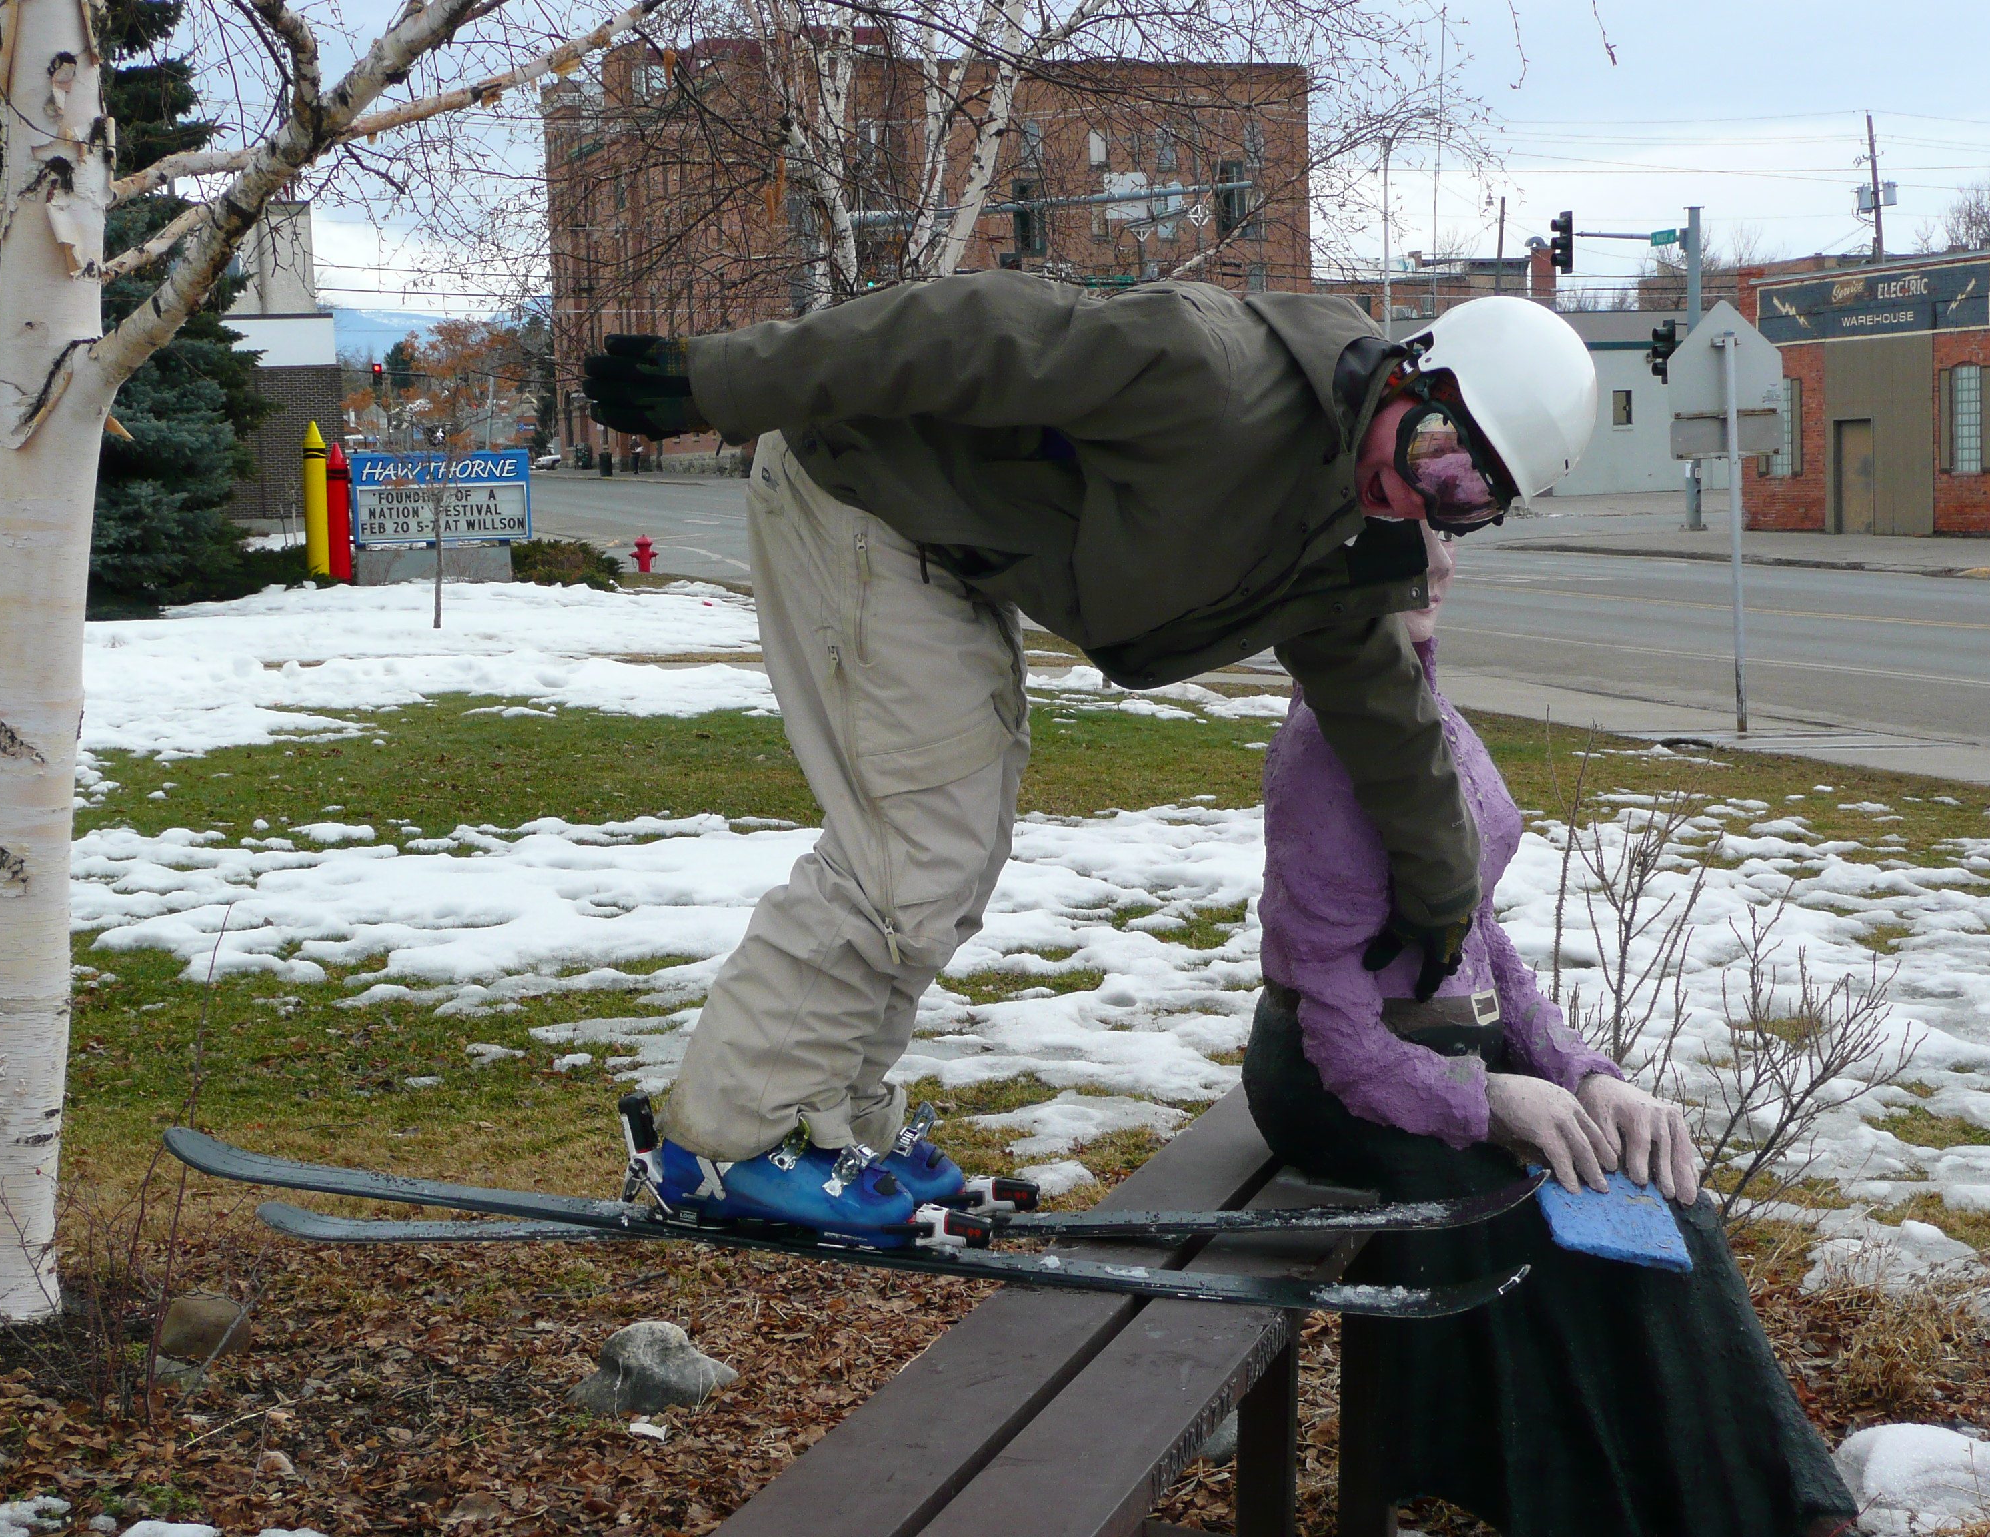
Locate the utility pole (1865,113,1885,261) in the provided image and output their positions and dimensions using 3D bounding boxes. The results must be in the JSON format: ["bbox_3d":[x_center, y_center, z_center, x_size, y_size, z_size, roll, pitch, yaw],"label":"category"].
[{"bbox_3d":[35.200,-18.975,128.806,0.330,13.786,0.330,-9,7,-18],"label":"utility pole"}]

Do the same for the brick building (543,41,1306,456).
[{"bbox_3d":[-5.045,-22.738,154.470,22.800,17.800,45.000,-3,5,-19],"label":"brick building"}]

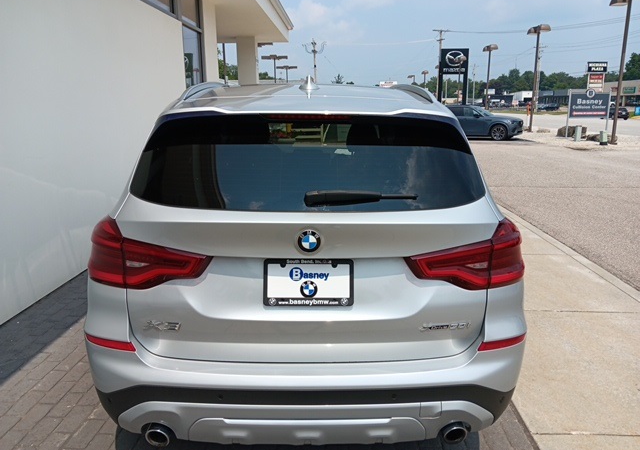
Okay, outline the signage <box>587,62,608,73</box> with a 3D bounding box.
[{"bbox_3d":[49.625,-28.115,85.808,3.500,1.750,0.500,1,14,5],"label":"signage"}]

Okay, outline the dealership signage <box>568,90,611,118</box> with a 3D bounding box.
[{"bbox_3d":[14.242,-6.421,25.403,2.150,1.420,0.140,2,14,10],"label":"dealership signage"}]

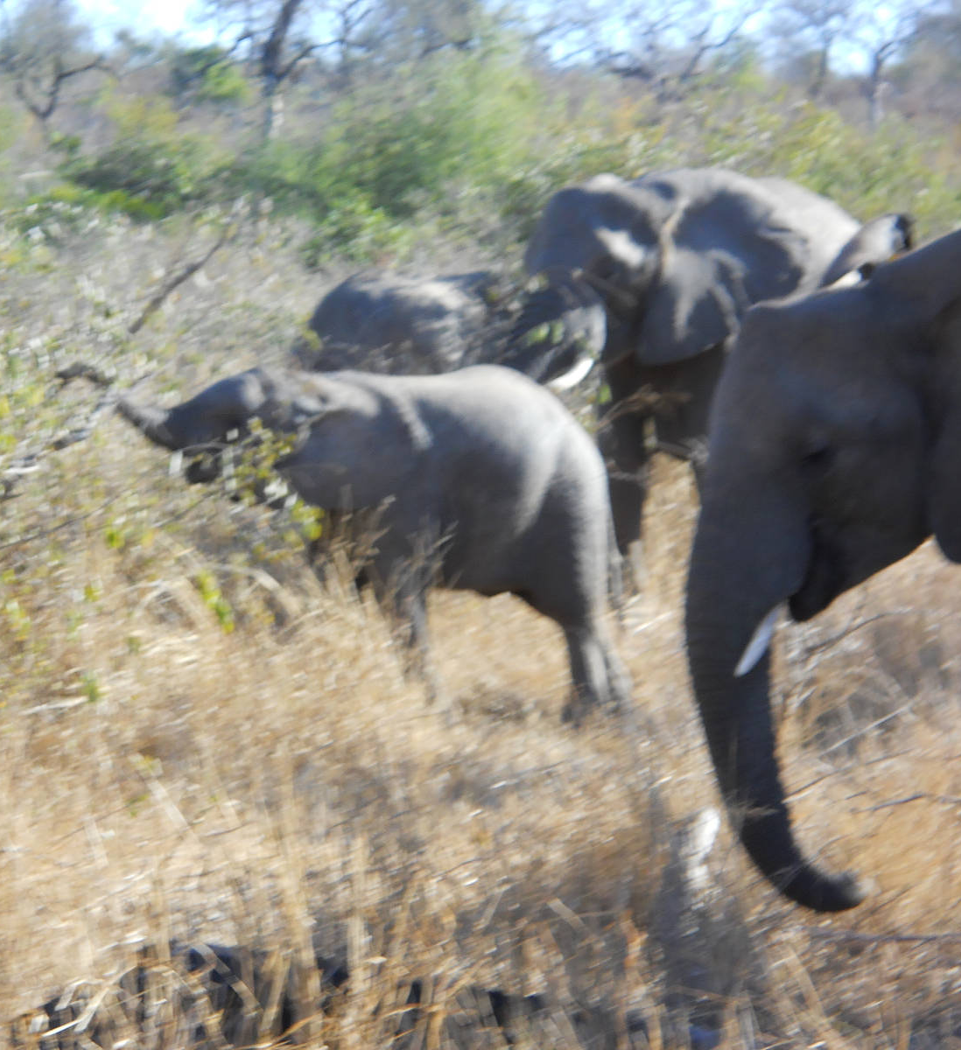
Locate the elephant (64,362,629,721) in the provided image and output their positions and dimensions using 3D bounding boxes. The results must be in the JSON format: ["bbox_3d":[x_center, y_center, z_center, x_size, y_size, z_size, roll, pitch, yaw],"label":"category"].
[{"bbox_3d":[-0.494,0.073,23.400,2.250,1.500,0.850,3,5,30],"label":"elephant"}]

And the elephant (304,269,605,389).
[{"bbox_3d":[-0.104,-0.503,29.500,1.850,1.720,0.850,-2,5,-21],"label":"elephant"}]

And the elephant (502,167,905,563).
[{"bbox_3d":[1.329,-0.848,31.000,1.350,2.400,3.100,3,6,37],"label":"elephant"}]

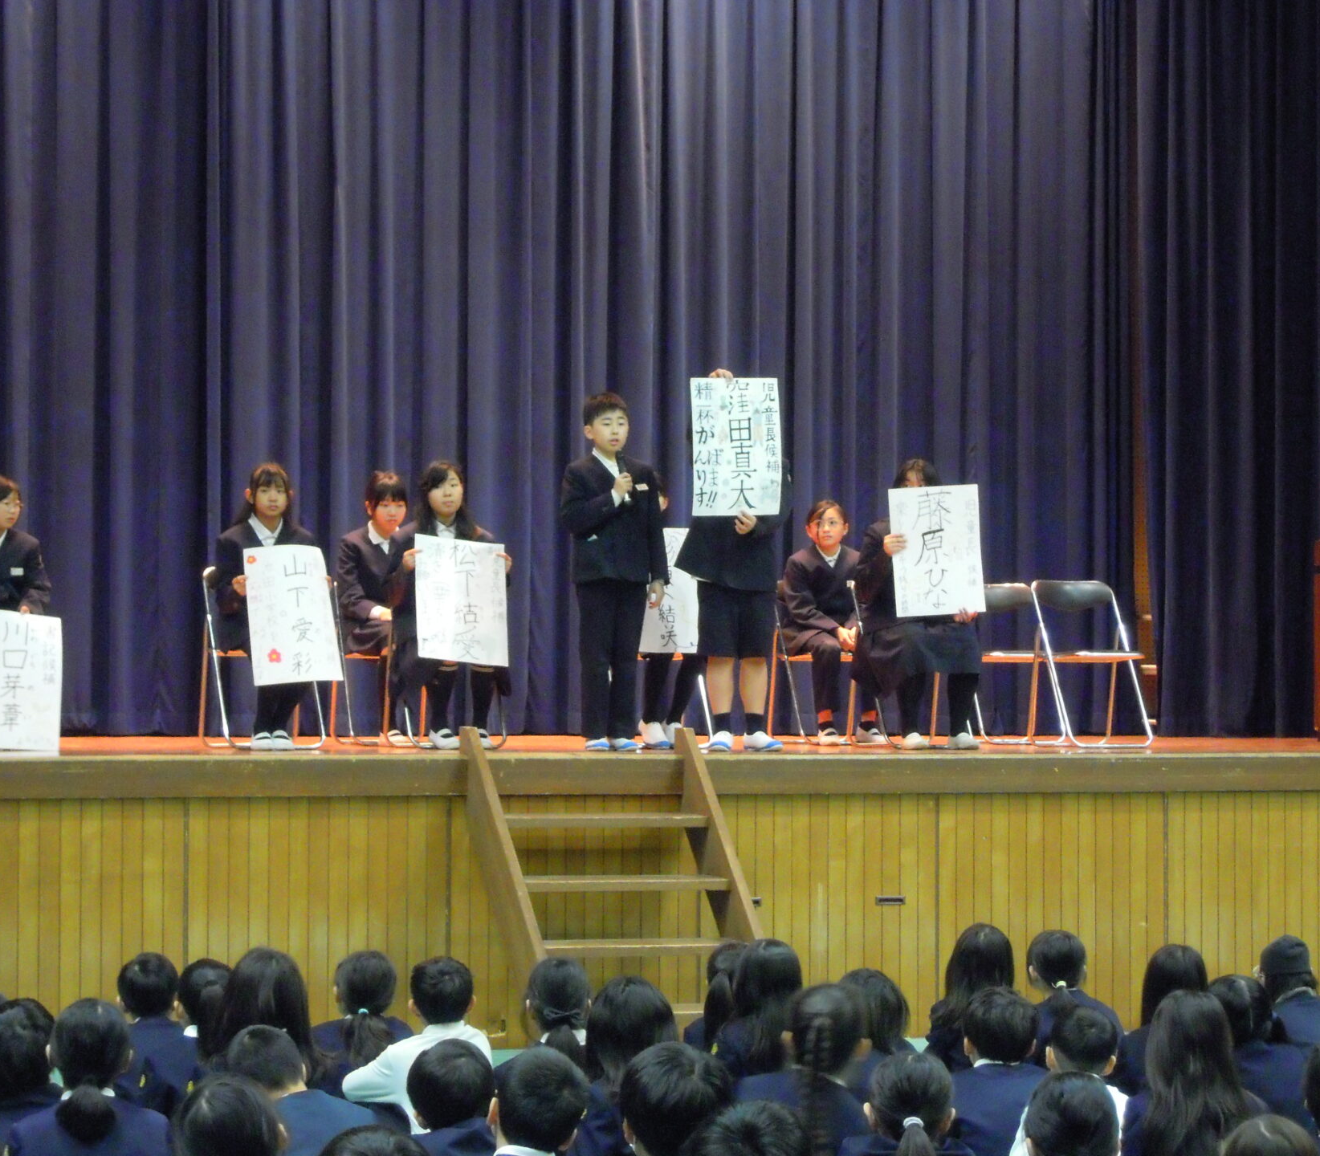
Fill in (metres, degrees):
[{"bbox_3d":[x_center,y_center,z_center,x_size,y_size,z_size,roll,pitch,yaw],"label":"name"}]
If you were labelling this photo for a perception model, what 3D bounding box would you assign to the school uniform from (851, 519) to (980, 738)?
[{"bbox_3d":[1.095,0.216,19.050,0.490,0.930,0.540,1,-2,-21],"label":"school uniform"}]

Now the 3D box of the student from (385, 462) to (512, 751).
[{"bbox_3d":[-0.861,0.114,18.250,0.440,1.170,0.720,1,-1,-18],"label":"student"}]

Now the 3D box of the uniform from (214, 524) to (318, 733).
[{"bbox_3d":[-1.625,0.204,18.400,0.420,0.900,0.500,1,-2,-18],"label":"uniform"}]

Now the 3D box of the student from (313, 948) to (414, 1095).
[{"bbox_3d":[-0.823,1.328,12.225,0.340,0.620,0.480,1,-2,-20],"label":"student"}]

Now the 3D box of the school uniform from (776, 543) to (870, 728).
[{"bbox_3d":[0.753,0.262,20.400,0.380,0.820,0.500,1,-2,-24],"label":"school uniform"}]

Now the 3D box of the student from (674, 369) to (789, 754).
[{"bbox_3d":[0.294,-0.069,17.950,0.450,1.536,0.420,1,-1,-24],"label":"student"}]

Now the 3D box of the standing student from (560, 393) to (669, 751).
[{"bbox_3d":[-0.186,-0.022,17.900,0.440,1.433,0.330,1,-1,-20],"label":"standing student"}]

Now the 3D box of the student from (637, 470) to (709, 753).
[{"bbox_3d":[0.018,0.147,18.750,0.430,1.131,0.700,1,-1,-20],"label":"student"}]

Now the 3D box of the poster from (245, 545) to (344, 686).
[{"bbox_3d":[-1.492,0.152,18.150,0.385,0.545,0.050,-5,-2,-18],"label":"poster"}]

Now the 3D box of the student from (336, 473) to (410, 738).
[{"bbox_3d":[-1.176,0.132,19.200,0.430,1.163,0.700,1,-1,-25],"label":"student"}]

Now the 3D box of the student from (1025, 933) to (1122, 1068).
[{"bbox_3d":[1.144,1.324,12.425,0.340,0.650,0.480,1,-2,-20],"label":"student"}]

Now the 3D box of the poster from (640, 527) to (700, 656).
[{"bbox_3d":[0.017,0.055,18.400,0.382,0.542,0.020,1,-11,-18],"label":"poster"}]

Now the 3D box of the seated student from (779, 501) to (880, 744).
[{"bbox_3d":[0.765,0.201,19.850,0.430,1.074,0.720,1,-1,-22],"label":"seated student"}]

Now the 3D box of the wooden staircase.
[{"bbox_3d":[-0.122,1.146,16.199,0.910,1.200,1.100,1,-2,-23],"label":"wooden staircase"}]

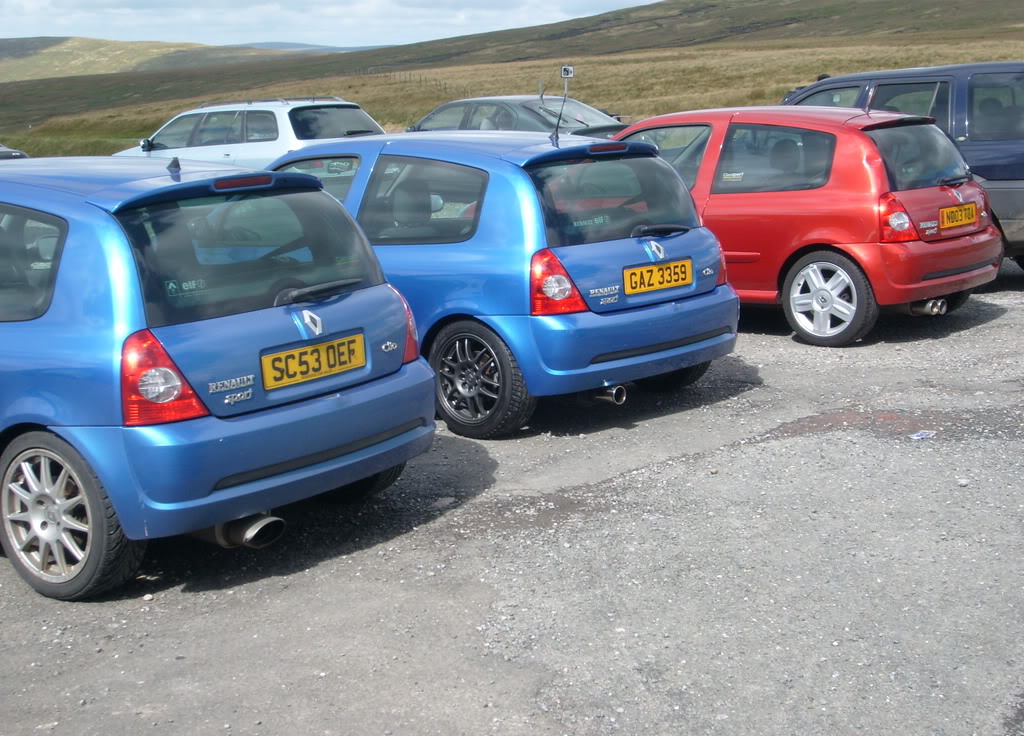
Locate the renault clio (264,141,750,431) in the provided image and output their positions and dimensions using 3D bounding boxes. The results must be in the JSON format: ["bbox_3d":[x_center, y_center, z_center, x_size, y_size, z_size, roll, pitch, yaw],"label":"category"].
[{"bbox_3d":[-0.631,-0.633,8.669,3.810,1.400,1.670,10,16,42],"label":"renault clio"}]

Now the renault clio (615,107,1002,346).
[{"bbox_3d":[1.378,-1.124,10.770,3.810,1.400,1.670,9,15,39],"label":"renault clio"}]

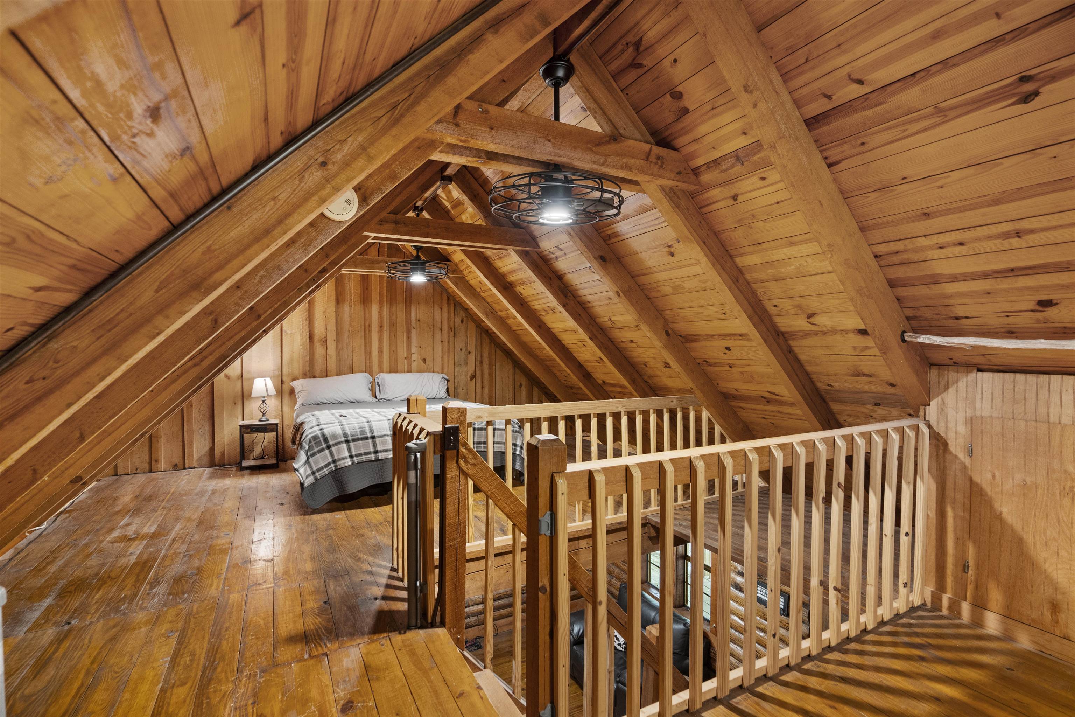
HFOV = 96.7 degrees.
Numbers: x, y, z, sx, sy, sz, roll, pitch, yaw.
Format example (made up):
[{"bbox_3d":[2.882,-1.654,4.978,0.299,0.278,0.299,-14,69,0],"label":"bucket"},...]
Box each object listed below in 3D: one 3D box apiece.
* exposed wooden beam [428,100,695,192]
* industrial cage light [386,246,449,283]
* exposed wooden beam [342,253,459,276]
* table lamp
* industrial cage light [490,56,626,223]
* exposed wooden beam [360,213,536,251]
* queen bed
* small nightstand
[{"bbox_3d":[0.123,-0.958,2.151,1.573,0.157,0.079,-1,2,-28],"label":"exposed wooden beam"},{"bbox_3d":[-1.140,-0.947,4.566,0.605,0.427,0.605,-1,2,-28],"label":"industrial cage light"},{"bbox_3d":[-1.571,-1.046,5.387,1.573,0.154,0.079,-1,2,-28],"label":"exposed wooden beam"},{"bbox_3d":[-3.106,0.469,5.423,0.250,0.485,0.250,-1,2,-28],"label":"table lamp"},{"bbox_3d":[0.088,-1.023,2.217,0.620,0.763,0.620,0,1,0],"label":"industrial cage light"},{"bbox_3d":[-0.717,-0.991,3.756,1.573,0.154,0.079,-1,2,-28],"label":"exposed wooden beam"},{"bbox_3d":[-1.592,0.729,5.291,2.029,1.046,2.119,-1,2,-28],"label":"queen bed"},{"bbox_3d":[-3.142,0.979,5.405,0.381,0.533,0.298,-1,2,-28],"label":"small nightstand"}]

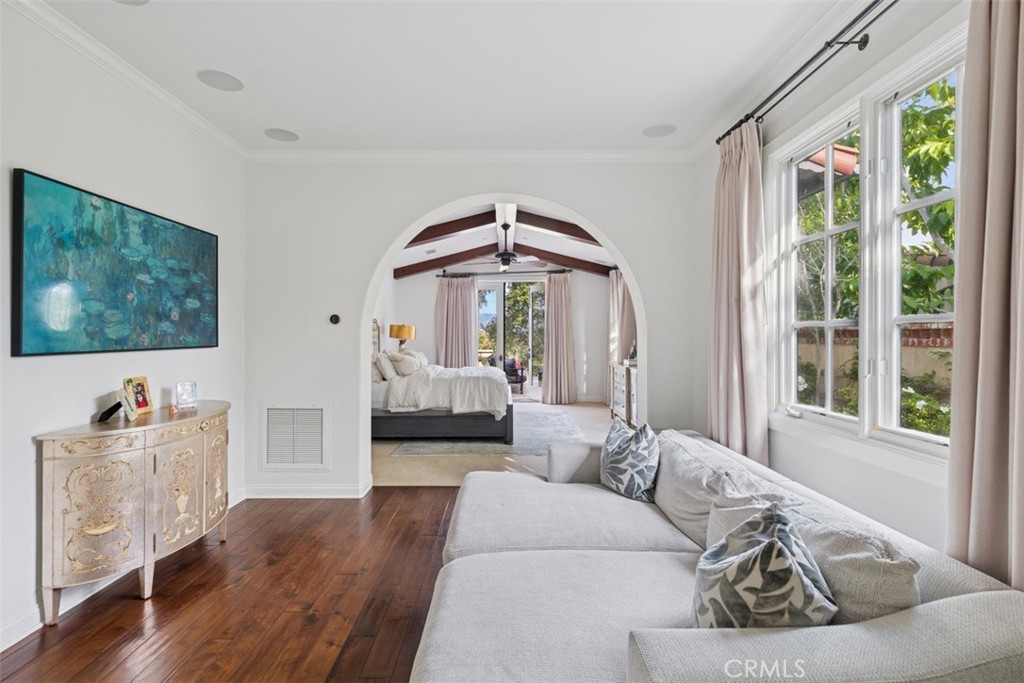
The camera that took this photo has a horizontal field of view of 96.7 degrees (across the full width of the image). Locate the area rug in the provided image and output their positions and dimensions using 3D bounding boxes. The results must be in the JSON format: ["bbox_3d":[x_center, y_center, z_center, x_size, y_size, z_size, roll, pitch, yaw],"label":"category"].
[{"bbox_3d":[-0.222,1.250,6.580,2.362,0.012,2.932,0,1,-1],"label":"area rug"}]

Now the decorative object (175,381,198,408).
[{"bbox_3d":[-2.081,0.343,2.906,0.105,0.170,0.040,0,1,-31],"label":"decorative object"}]

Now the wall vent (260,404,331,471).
[{"bbox_3d":[-1.779,0.789,3.733,0.578,0.570,0.025,0,1,-1],"label":"wall vent"}]

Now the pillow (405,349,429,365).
[{"bbox_3d":[-1.559,0.297,7.184,0.180,0.430,0.600,-38,1,0],"label":"pillow"}]

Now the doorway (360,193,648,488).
[{"bbox_3d":[-0.060,0.035,3.897,2.370,2.518,0.280,0,1,-1],"label":"doorway"}]

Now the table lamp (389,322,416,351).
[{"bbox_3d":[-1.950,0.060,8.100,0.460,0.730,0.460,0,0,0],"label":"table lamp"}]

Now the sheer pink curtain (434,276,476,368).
[{"bbox_3d":[-1.108,-0.028,8.869,0.791,2.482,0.180,0,1,-1],"label":"sheer pink curtain"}]

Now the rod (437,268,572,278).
[{"bbox_3d":[-0.141,-1.327,8.864,2.645,0.070,0.100,-2,1,-1],"label":"rod"}]

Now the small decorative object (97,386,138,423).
[{"bbox_3d":[-2.120,0.341,2.460,0.160,0.170,0.180,-1,1,-35],"label":"small decorative object"}]

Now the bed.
[{"bbox_3d":[-1.153,0.455,6.652,2.325,1.600,2.050,0,1,-1],"label":"bed"}]

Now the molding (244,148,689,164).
[{"bbox_3d":[-0.326,-1.516,3.701,3.707,0.085,0.070,0,1,-1],"label":"molding"}]

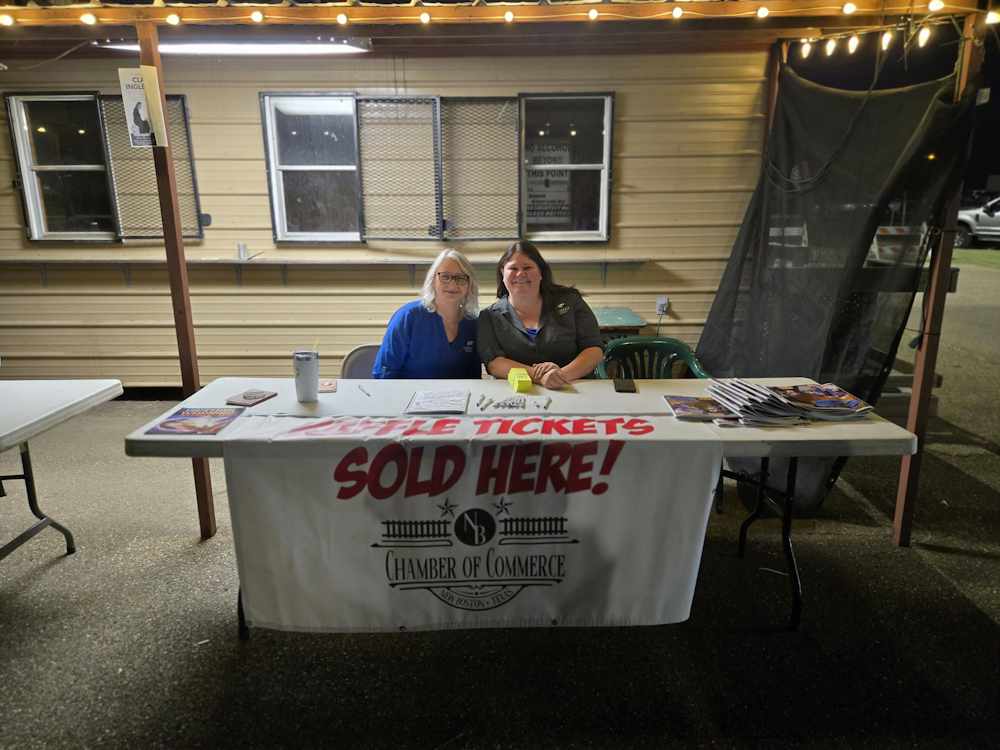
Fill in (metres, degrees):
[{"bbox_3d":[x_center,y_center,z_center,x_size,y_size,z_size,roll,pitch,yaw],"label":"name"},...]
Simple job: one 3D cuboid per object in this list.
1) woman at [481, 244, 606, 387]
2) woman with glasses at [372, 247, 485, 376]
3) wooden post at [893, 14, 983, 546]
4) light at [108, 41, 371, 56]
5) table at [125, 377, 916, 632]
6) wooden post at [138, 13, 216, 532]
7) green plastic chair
[{"bbox_3d":[0.185,0.056,3.033,0.580,1.290,0.780,0,14,2],"label":"woman"},{"bbox_3d":[-0.315,0.056,3.085,0.520,1.260,0.720,-1,14,-6],"label":"woman with glasses"},{"bbox_3d":[1.756,-0.282,2.683,0.055,2.117,0.055,-1,14,0],"label":"wooden post"},{"bbox_3d":[-1.246,-1.538,3.130,1.280,0.070,0.150,0,14,2],"label":"light"},{"bbox_3d":[0.070,0.471,2.473,2.440,0.754,0.755,0,14,-1],"label":"table"},{"bbox_3d":[-1.317,-0.299,2.758,0.052,2.108,0.052,0,14,0],"label":"wooden post"},{"bbox_3d":[0.770,0.231,3.344,0.580,0.800,0.570,0,14,0],"label":"green plastic chair"}]

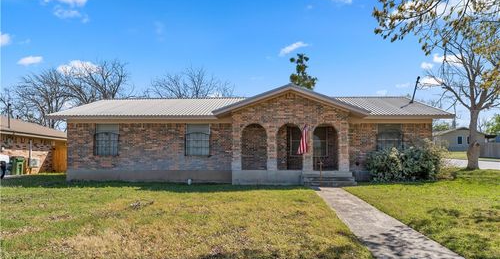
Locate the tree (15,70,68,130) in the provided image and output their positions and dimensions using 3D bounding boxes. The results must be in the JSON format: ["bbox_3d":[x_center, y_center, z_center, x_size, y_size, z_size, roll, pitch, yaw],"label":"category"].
[{"bbox_3d":[-19.400,-1.000,31.000,5.400,9.100,5.400,0,-2,2],"label":"tree"}]

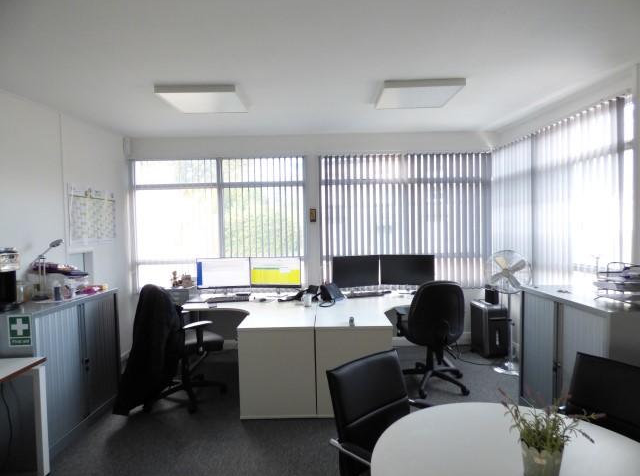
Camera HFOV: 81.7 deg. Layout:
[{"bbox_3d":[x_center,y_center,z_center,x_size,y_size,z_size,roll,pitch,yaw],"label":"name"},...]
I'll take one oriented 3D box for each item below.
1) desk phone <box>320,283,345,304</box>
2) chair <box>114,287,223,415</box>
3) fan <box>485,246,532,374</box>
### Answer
[{"bbox_3d":[0.138,0.567,3.815,0.190,0.145,0.190,-3,4,-35],"label":"desk phone"},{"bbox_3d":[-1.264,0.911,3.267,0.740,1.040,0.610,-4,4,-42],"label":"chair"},{"bbox_3d":[1.899,0.730,3.707,0.450,1.220,0.350,1,4,41],"label":"fan"}]

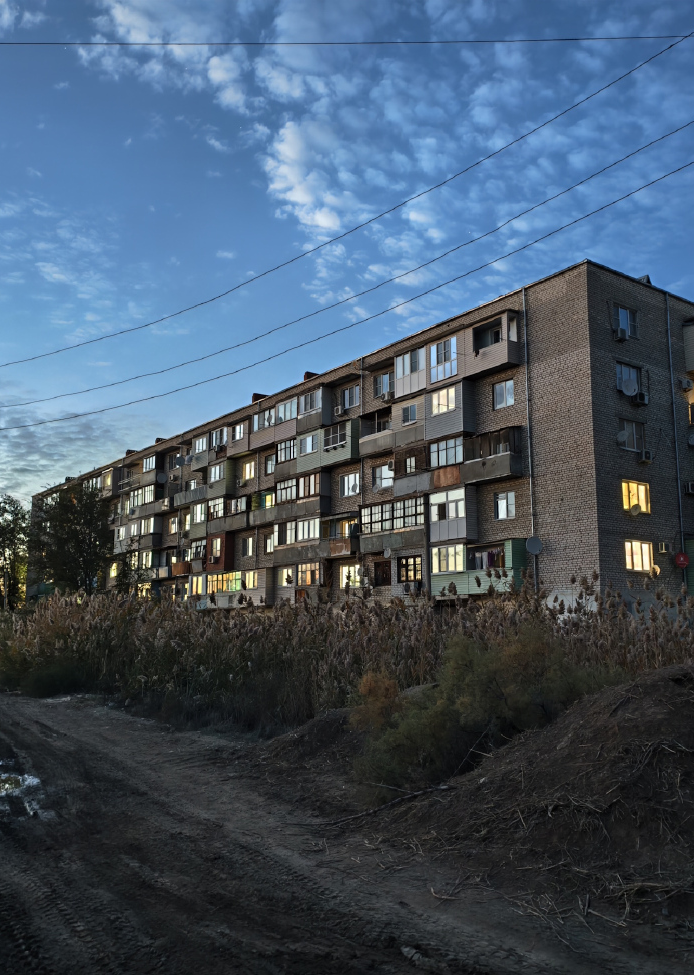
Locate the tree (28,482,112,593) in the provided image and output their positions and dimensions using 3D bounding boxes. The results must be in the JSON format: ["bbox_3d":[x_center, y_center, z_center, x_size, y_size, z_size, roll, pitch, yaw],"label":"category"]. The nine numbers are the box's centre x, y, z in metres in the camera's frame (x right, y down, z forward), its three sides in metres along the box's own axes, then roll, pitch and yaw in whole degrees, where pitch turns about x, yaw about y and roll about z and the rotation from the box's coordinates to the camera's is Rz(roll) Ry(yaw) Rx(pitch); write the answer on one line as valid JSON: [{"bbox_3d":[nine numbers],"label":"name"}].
[{"bbox_3d":[-21.905,5.942,67.991,6.200,12.500,6.200,3,-10,-18],"label":"tree"}]

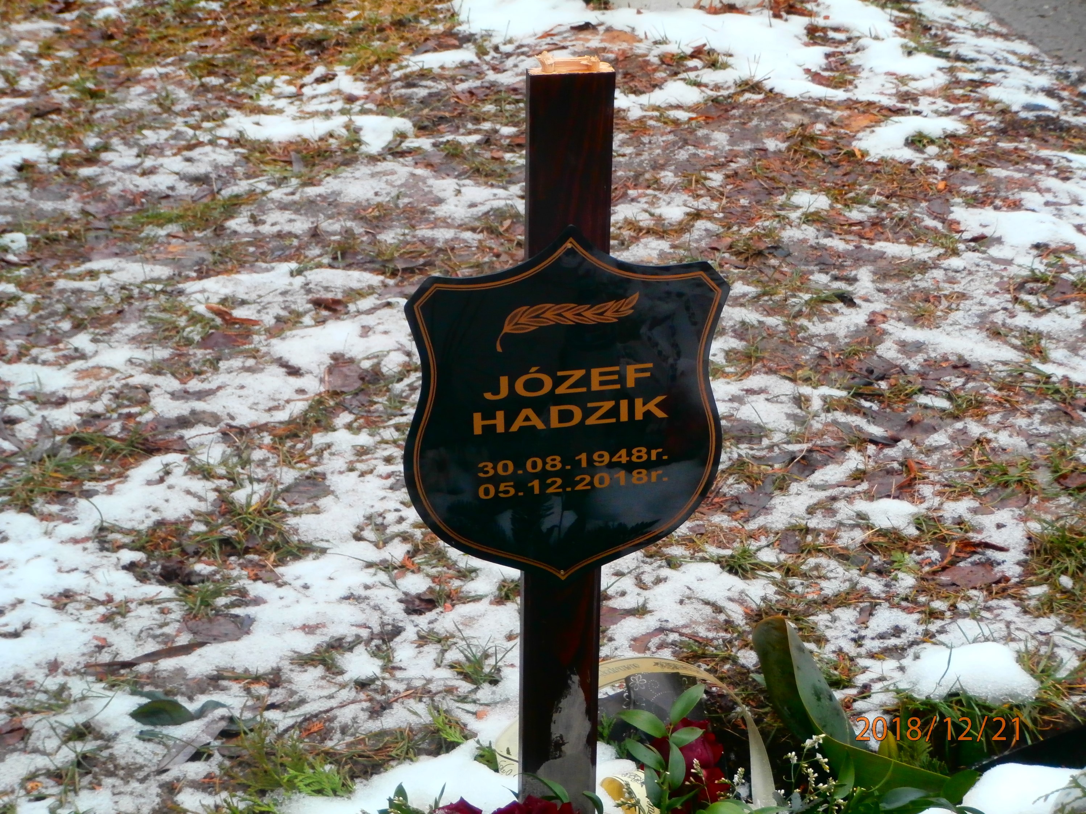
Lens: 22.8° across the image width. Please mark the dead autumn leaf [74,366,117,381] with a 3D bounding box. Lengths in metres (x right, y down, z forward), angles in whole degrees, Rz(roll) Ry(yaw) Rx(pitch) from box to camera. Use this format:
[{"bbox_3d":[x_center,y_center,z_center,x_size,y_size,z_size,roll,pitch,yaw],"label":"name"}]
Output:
[{"bbox_3d":[-0.557,-0.042,3.355,0.053,0.007,0.032,1,27,0],"label":"dead autumn leaf"}]

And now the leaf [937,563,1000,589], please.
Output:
[{"bbox_3d":[0.463,0.184,2.938,0.070,0.011,0.040,1,27,0],"label":"leaf"}]

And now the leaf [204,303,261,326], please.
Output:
[{"bbox_3d":[-0.402,-0.120,3.495,0.072,0.018,0.030,8,28,13],"label":"leaf"}]

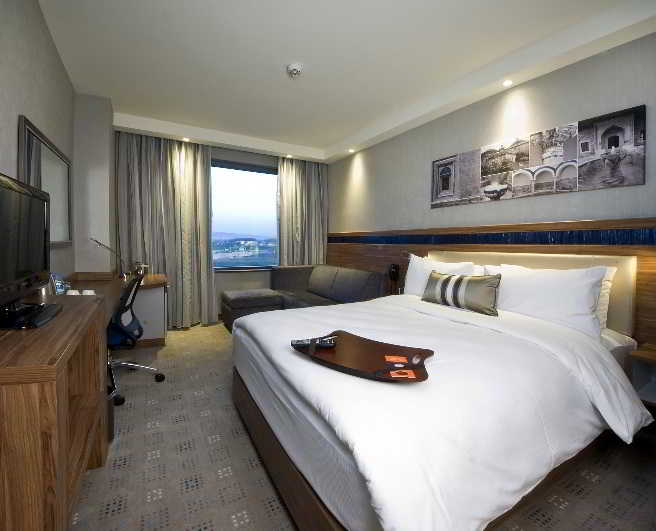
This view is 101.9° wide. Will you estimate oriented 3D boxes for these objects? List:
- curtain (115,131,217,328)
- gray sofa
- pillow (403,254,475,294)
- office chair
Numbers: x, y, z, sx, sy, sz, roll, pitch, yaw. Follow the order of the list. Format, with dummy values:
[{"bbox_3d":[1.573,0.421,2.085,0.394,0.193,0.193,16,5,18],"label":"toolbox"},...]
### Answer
[{"bbox_3d":[-2.045,-0.365,3.427,1.120,2.400,0.180,-1,4,-34],"label":"curtain"},{"bbox_3d":[-0.401,0.465,3.559,1.580,0.840,1.720,-1,4,-34],"label":"gray sofa"},{"bbox_3d":[0.982,0.127,2.447,0.170,0.450,0.640,23,-9,-33],"label":"pillow"},{"bbox_3d":[-1.614,0.491,1.995,0.620,0.890,0.620,-1,4,-34],"label":"office chair"}]

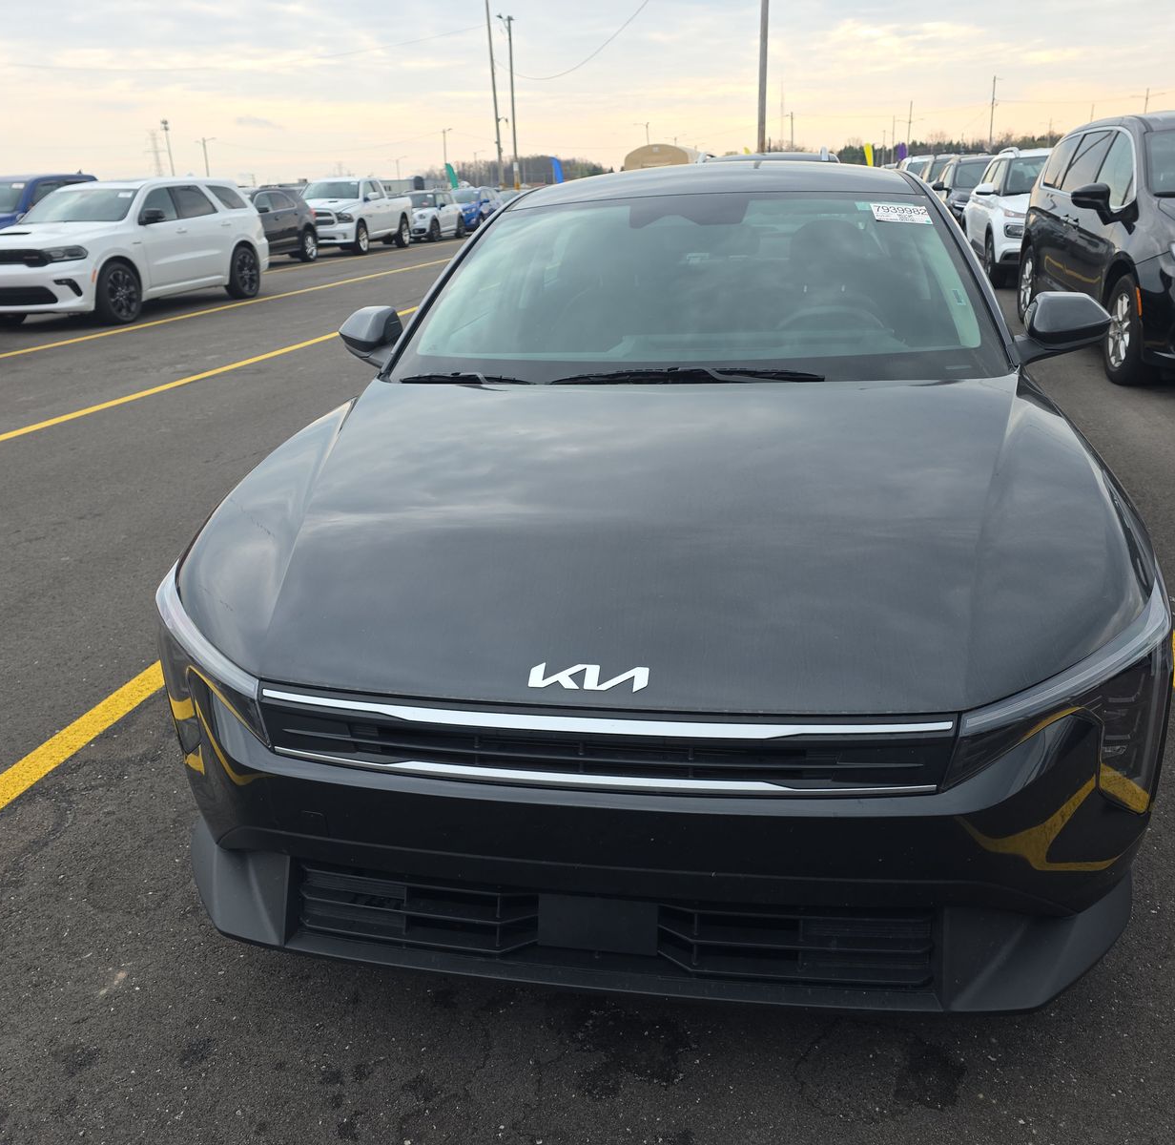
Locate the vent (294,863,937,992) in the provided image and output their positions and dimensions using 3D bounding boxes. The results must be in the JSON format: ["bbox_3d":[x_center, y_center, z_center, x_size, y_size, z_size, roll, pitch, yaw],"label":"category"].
[{"bbox_3d":[0.011,0.523,1.470,0.950,0.160,0.140,1,21,11],"label":"vent"}]

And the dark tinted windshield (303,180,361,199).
[{"bbox_3d":[-6.768,-10.159,26.959,1.550,0.470,0.650,1,21,11],"label":"dark tinted windshield"}]

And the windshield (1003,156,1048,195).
[{"bbox_3d":[5.826,-4.865,12.418,1.400,0.480,0.720,1,21,11],"label":"windshield"}]

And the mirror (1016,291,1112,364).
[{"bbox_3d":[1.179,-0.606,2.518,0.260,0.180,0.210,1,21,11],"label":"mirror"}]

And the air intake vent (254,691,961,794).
[{"bbox_3d":[-0.006,0.224,1.347,0.960,0.120,0.140,1,21,11],"label":"air intake vent"}]

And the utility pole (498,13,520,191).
[{"bbox_3d":[-4.139,-24.356,54.838,0.900,10.300,0.400,1,21,11],"label":"utility pole"}]

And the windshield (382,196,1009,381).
[{"bbox_3d":[0.252,-0.737,2.534,1.440,0.400,1.050,1,21,11],"label":"windshield"}]

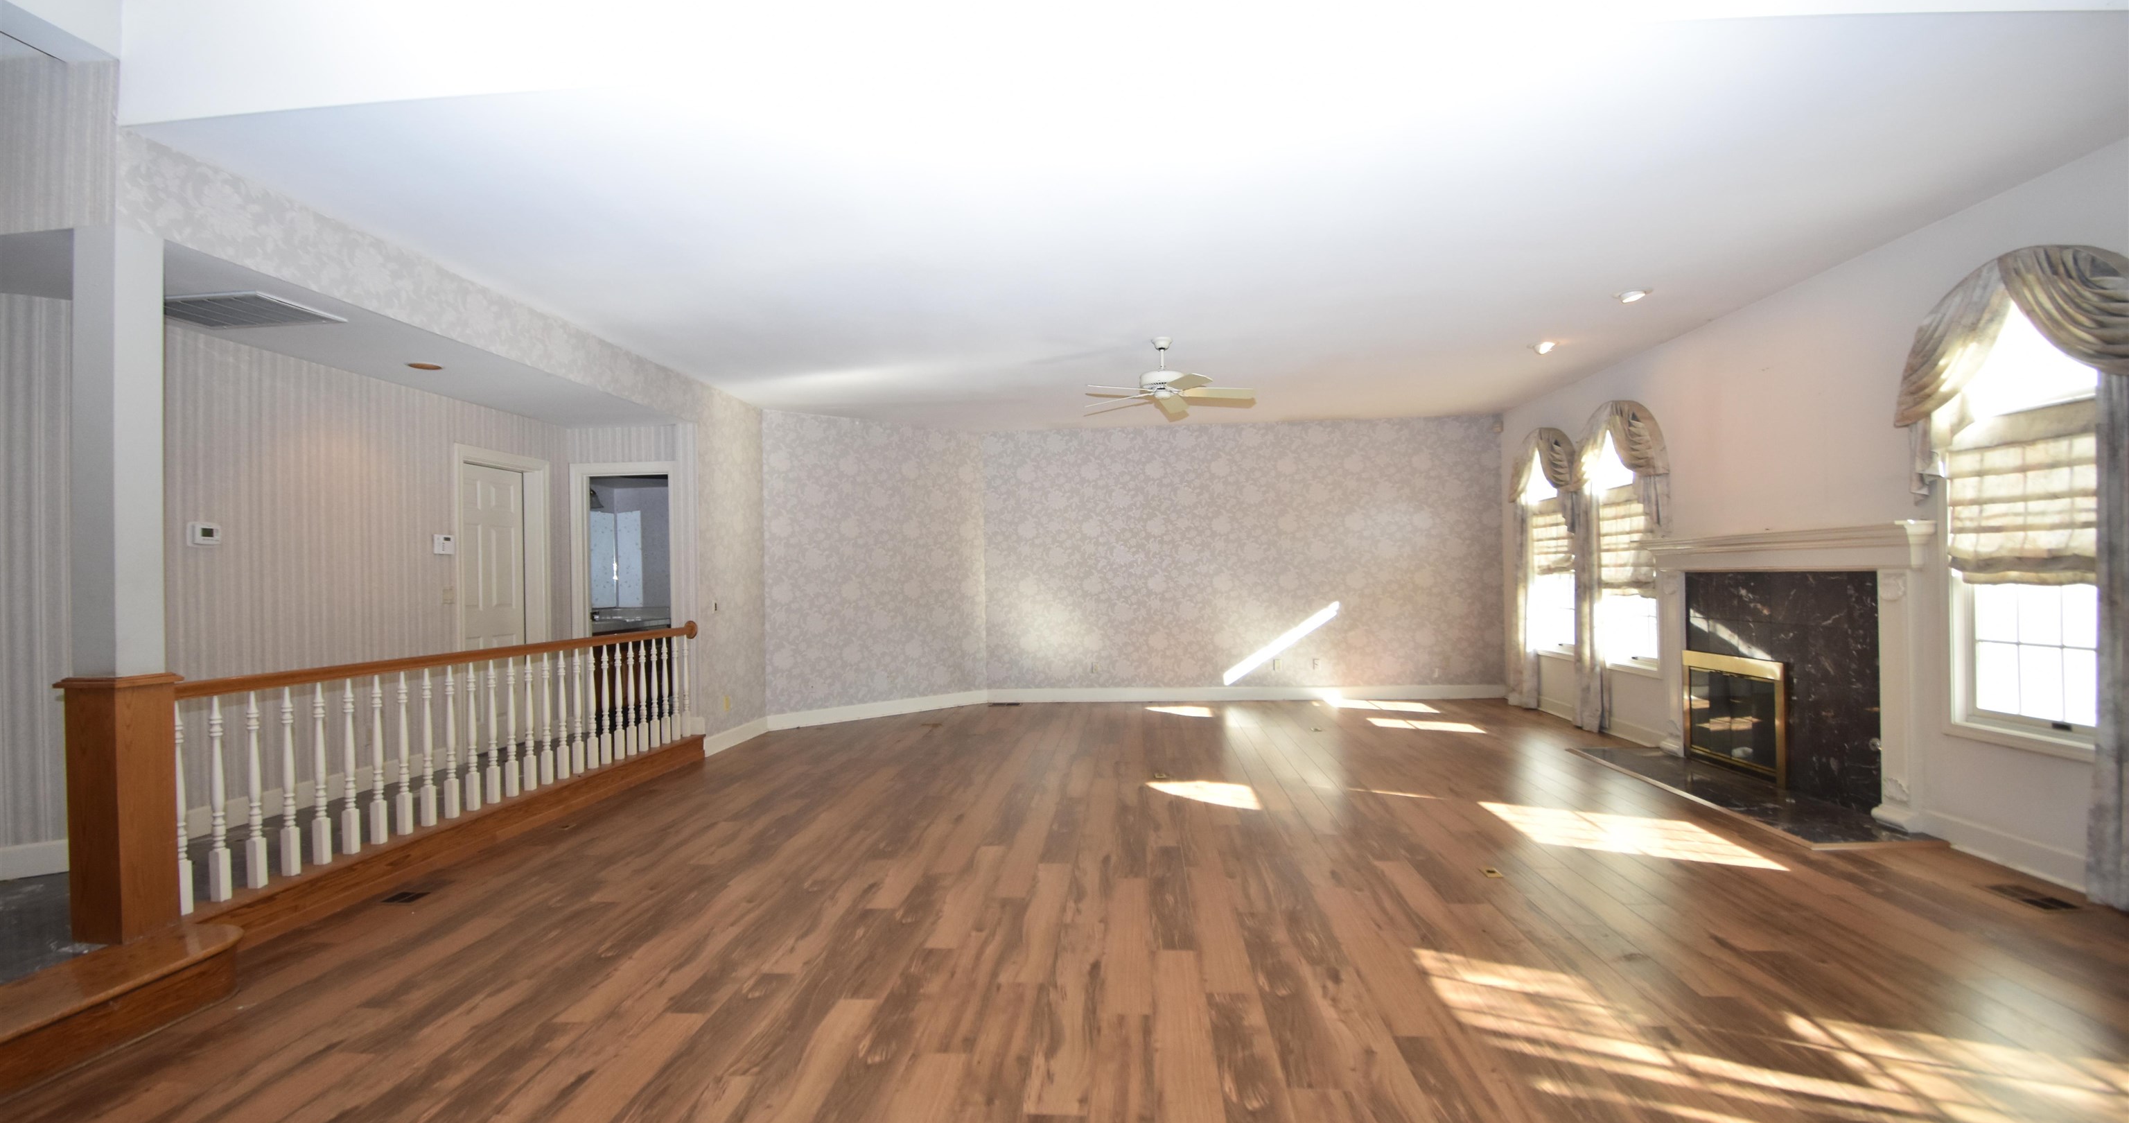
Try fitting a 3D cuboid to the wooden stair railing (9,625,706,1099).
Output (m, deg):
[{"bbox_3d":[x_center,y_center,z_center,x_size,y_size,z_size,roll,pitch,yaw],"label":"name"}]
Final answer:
[{"bbox_3d":[-3.005,0.994,4.698,0.620,1.060,4.450,-1,-1,5],"label":"wooden stair railing"}]

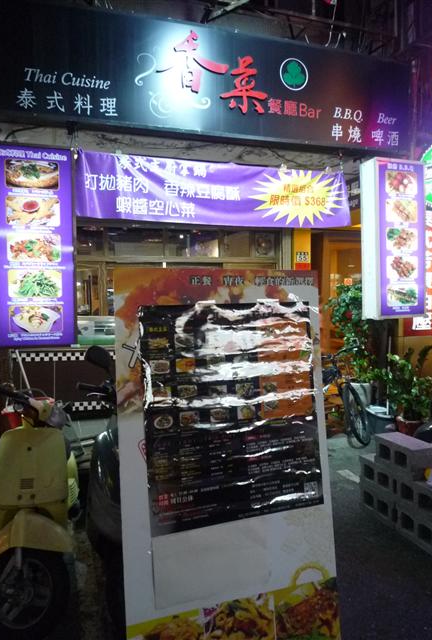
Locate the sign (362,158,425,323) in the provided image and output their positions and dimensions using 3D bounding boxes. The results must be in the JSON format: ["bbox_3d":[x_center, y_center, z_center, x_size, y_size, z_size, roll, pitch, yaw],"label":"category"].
[{"bbox_3d":[2.057,-0.909,5.364,0.693,1.780,0.264,-1,1,-22],"label":"sign"}]

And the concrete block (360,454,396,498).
[{"bbox_3d":[1.232,1.113,3.298,0.195,0.195,0.385,-1,1,-19],"label":"concrete block"}]

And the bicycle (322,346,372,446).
[{"bbox_3d":[0.886,0.849,4.886,1.600,1.060,0.550,-1,1,-8],"label":"bicycle"}]

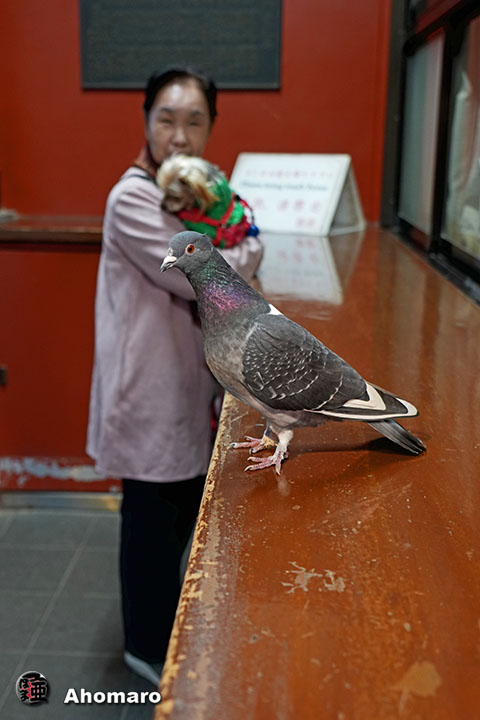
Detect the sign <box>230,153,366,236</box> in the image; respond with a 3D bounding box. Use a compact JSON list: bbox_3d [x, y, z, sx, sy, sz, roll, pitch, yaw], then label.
[{"bbox_3d":[0.187,-0.606,2.461,0.455,0.262,0.275,11,20,31],"label":"sign"}]

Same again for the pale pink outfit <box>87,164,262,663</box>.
[{"bbox_3d":[-0.170,0.191,1.734,0.440,1.320,0.390,-14,22,-38],"label":"pale pink outfit"}]

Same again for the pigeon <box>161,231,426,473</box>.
[{"bbox_3d":[0.055,-0.014,0.629,0.260,0.214,0.110,-1,17,-5],"label":"pigeon"}]

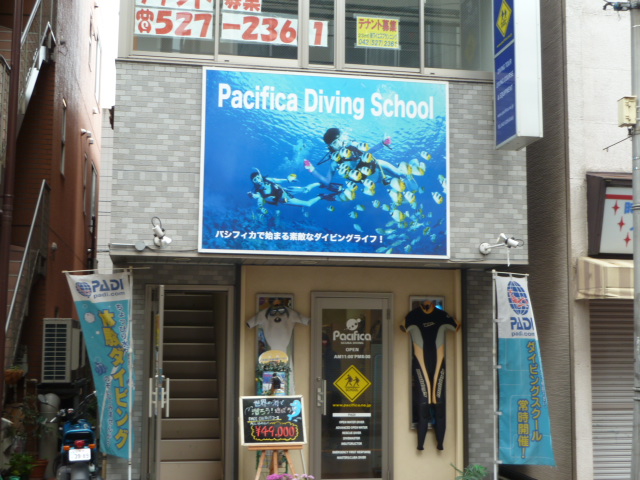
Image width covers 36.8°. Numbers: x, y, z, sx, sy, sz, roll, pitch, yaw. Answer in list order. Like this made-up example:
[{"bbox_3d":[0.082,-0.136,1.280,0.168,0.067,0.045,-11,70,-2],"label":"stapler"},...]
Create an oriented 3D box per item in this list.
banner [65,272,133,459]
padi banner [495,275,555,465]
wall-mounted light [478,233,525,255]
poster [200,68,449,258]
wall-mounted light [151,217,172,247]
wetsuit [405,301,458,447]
[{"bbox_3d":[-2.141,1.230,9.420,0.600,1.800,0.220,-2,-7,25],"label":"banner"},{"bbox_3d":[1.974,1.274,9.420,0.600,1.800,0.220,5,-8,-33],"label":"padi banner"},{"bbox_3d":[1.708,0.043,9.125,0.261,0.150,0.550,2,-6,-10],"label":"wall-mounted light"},{"bbox_3d":[0.073,-0.712,9.150,2.399,1.743,0.080,2,-6,-10],"label":"poster"},{"bbox_3d":[-1.417,-0.068,8.577,0.192,0.208,0.550,2,-6,-10],"label":"wall-mounted light"},{"bbox_3d":[1.165,1.411,9.966,0.595,1.513,0.120,2,-6,-10],"label":"wetsuit"}]

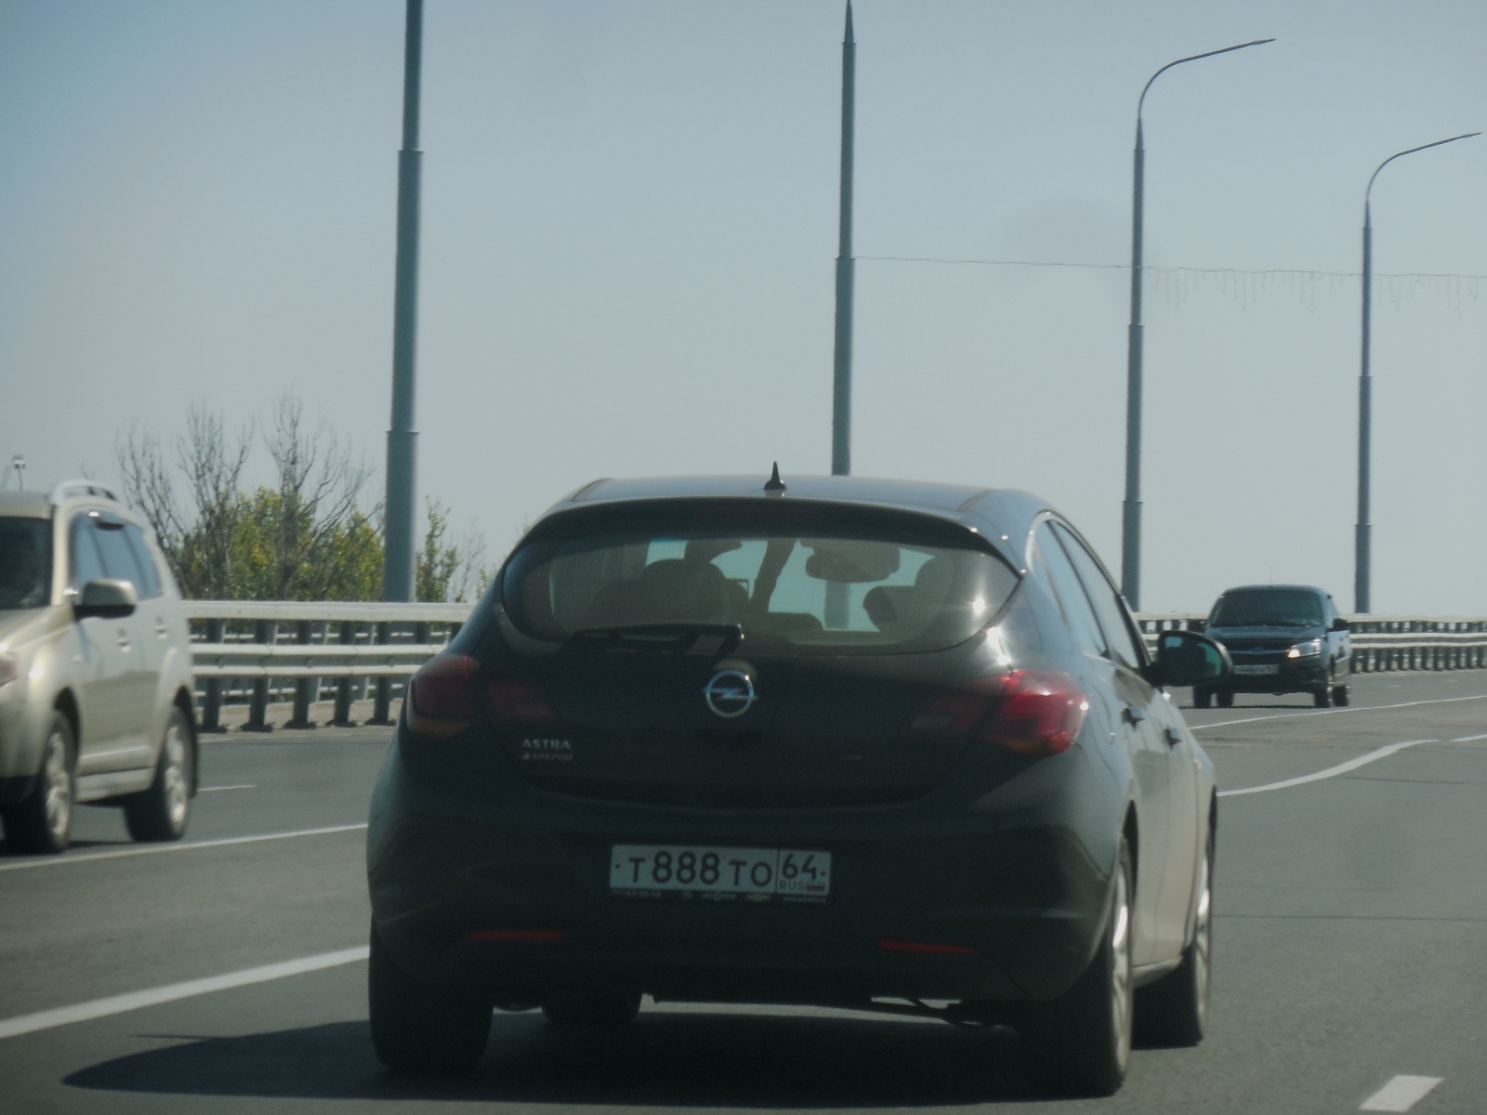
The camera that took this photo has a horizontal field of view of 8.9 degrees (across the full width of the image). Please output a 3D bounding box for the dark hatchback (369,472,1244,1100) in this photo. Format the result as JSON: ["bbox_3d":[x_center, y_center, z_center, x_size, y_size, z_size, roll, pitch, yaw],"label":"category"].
[{"bbox_3d":[0.210,0.530,24.650,1.840,1.510,4.420,1,0,7],"label":"dark hatchback"}]

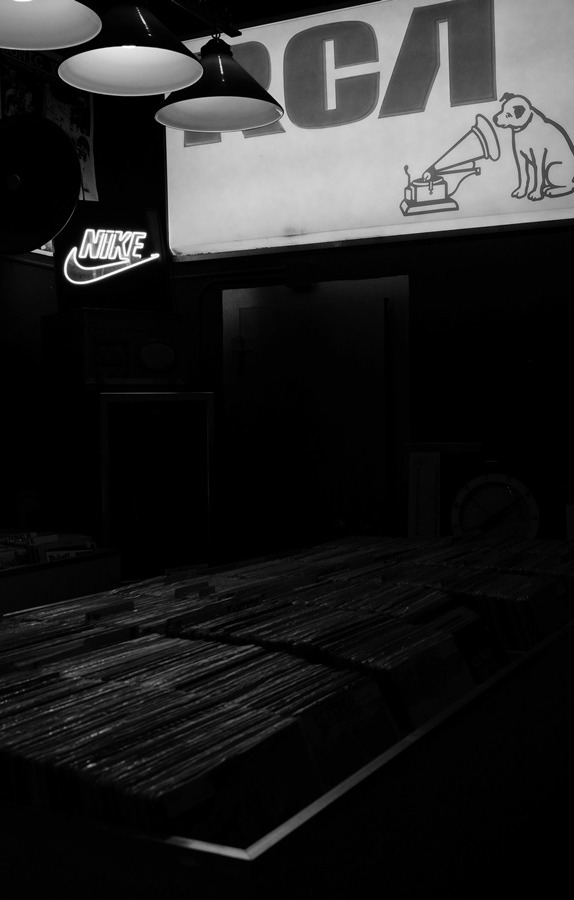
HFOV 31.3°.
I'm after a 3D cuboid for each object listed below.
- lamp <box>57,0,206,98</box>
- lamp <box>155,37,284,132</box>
[{"bbox_3d":[-0.380,-1.007,2.465,0.350,0.200,0.350,-2,1,0],"label":"lamp"},{"bbox_3d":[-0.188,-1.015,2.785,0.350,0.208,0.350,-2,1,0],"label":"lamp"}]

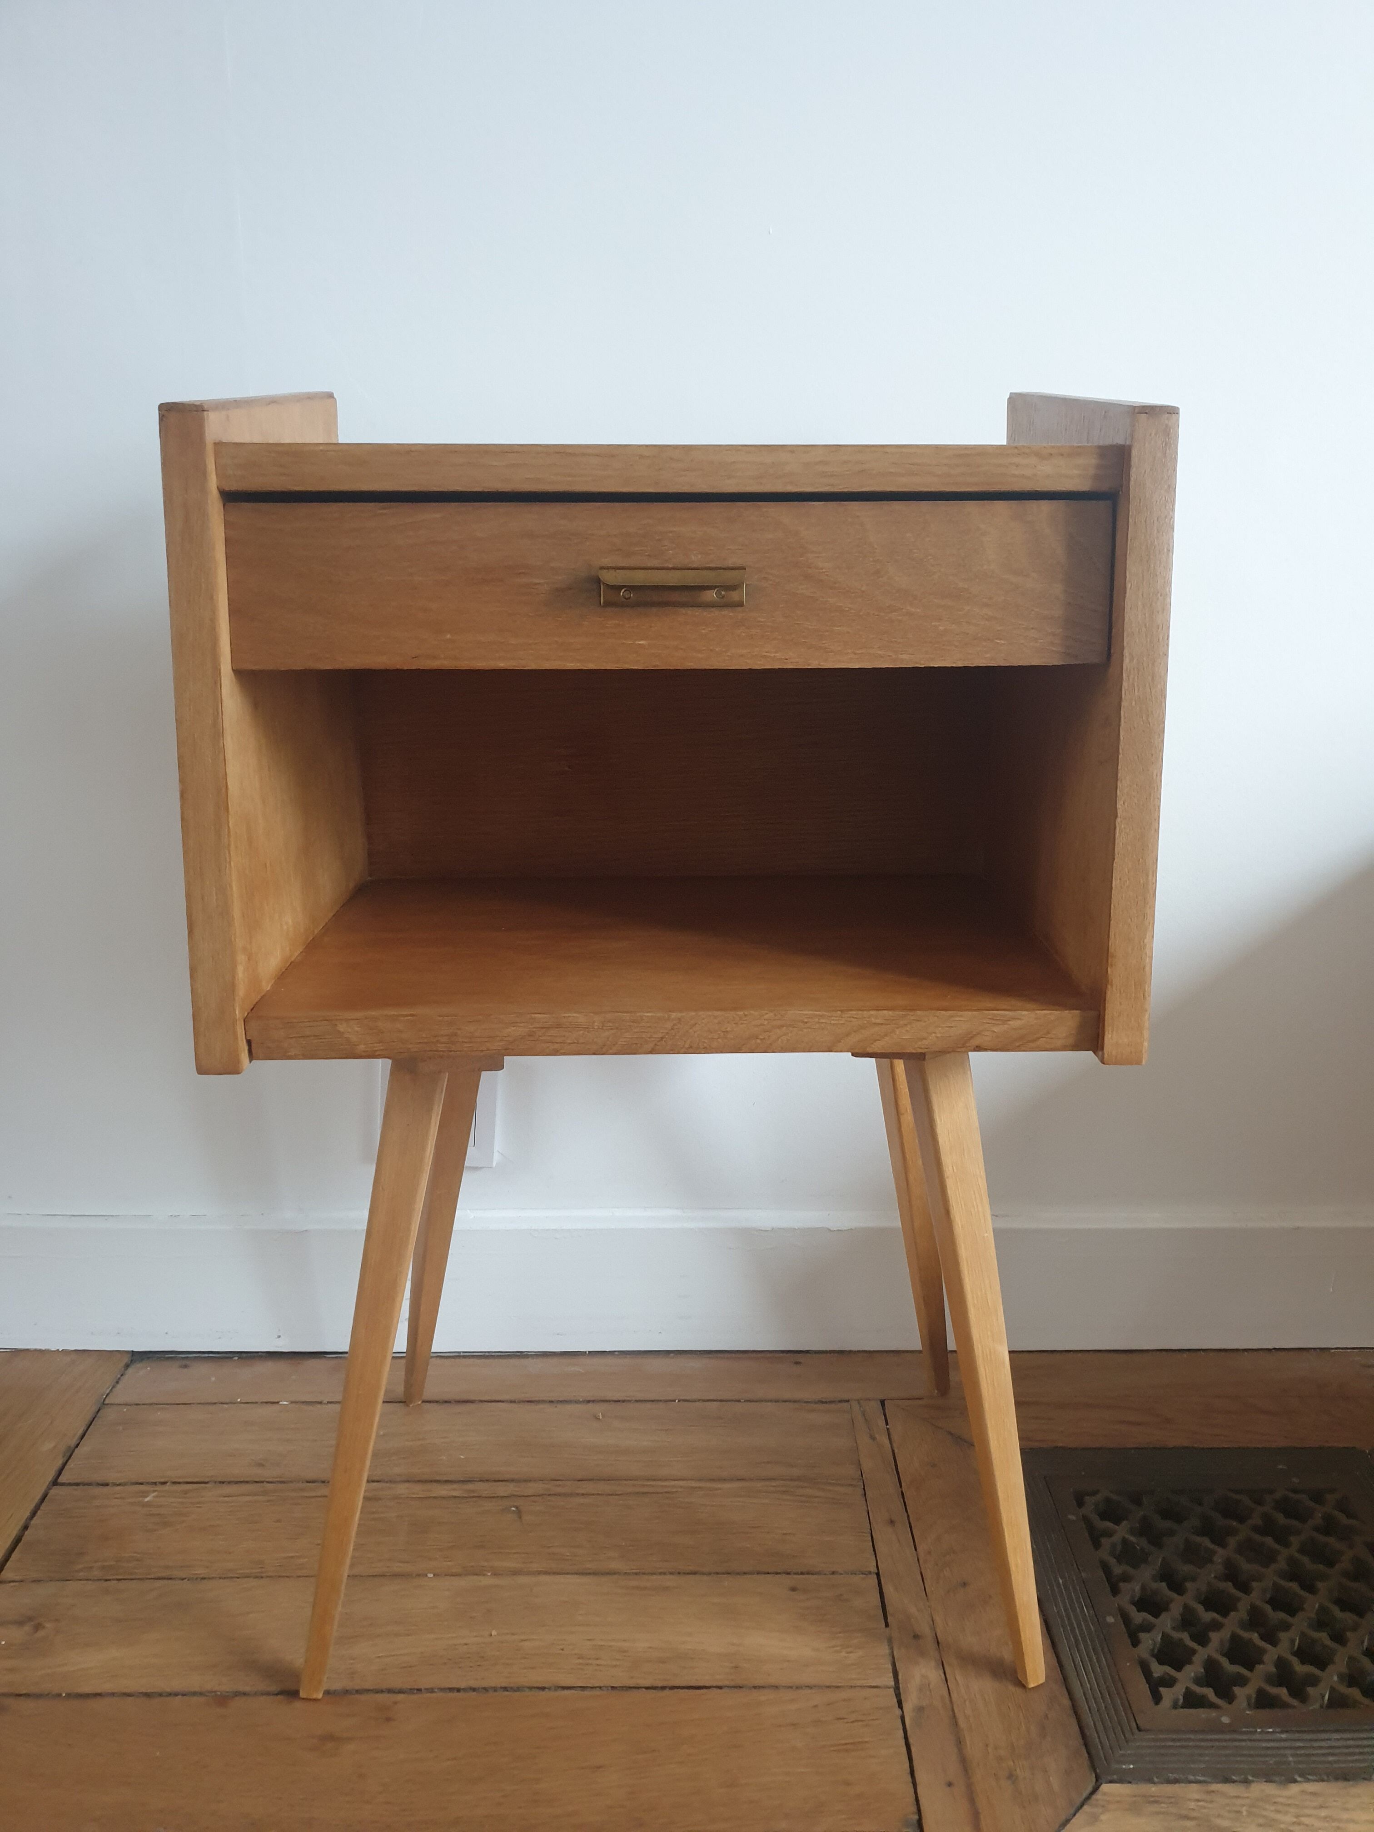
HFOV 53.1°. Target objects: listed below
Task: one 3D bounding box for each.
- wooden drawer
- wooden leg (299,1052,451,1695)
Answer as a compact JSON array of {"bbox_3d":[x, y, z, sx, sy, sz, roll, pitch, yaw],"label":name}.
[{"bbox_3d":[-0.007,-0.168,0.685,0.377,0.070,0.225,0,15,-1],"label":"wooden drawer"},{"bbox_3d":[-0.159,0.230,0.682,0.029,0.352,0.028,10,8,-10],"label":"wooden leg"}]

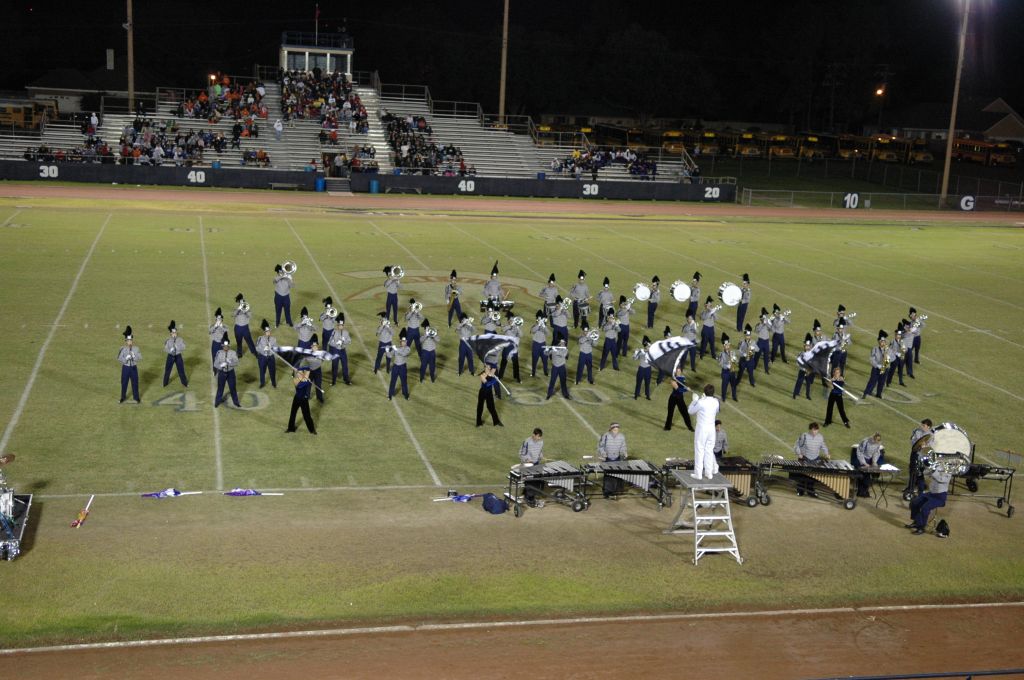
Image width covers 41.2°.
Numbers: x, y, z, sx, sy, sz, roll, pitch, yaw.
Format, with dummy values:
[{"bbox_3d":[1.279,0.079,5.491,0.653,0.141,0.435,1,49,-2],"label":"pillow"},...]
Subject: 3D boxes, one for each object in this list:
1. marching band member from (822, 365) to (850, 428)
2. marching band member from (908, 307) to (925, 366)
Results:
[{"bbox_3d":[8.441,1.484,35.316,0.700,1.600,0.450,3,11,-2],"label":"marching band member"},{"bbox_3d":[12.924,-0.146,43.621,0.520,1.840,0.460,-3,13,-28],"label":"marching band member"}]

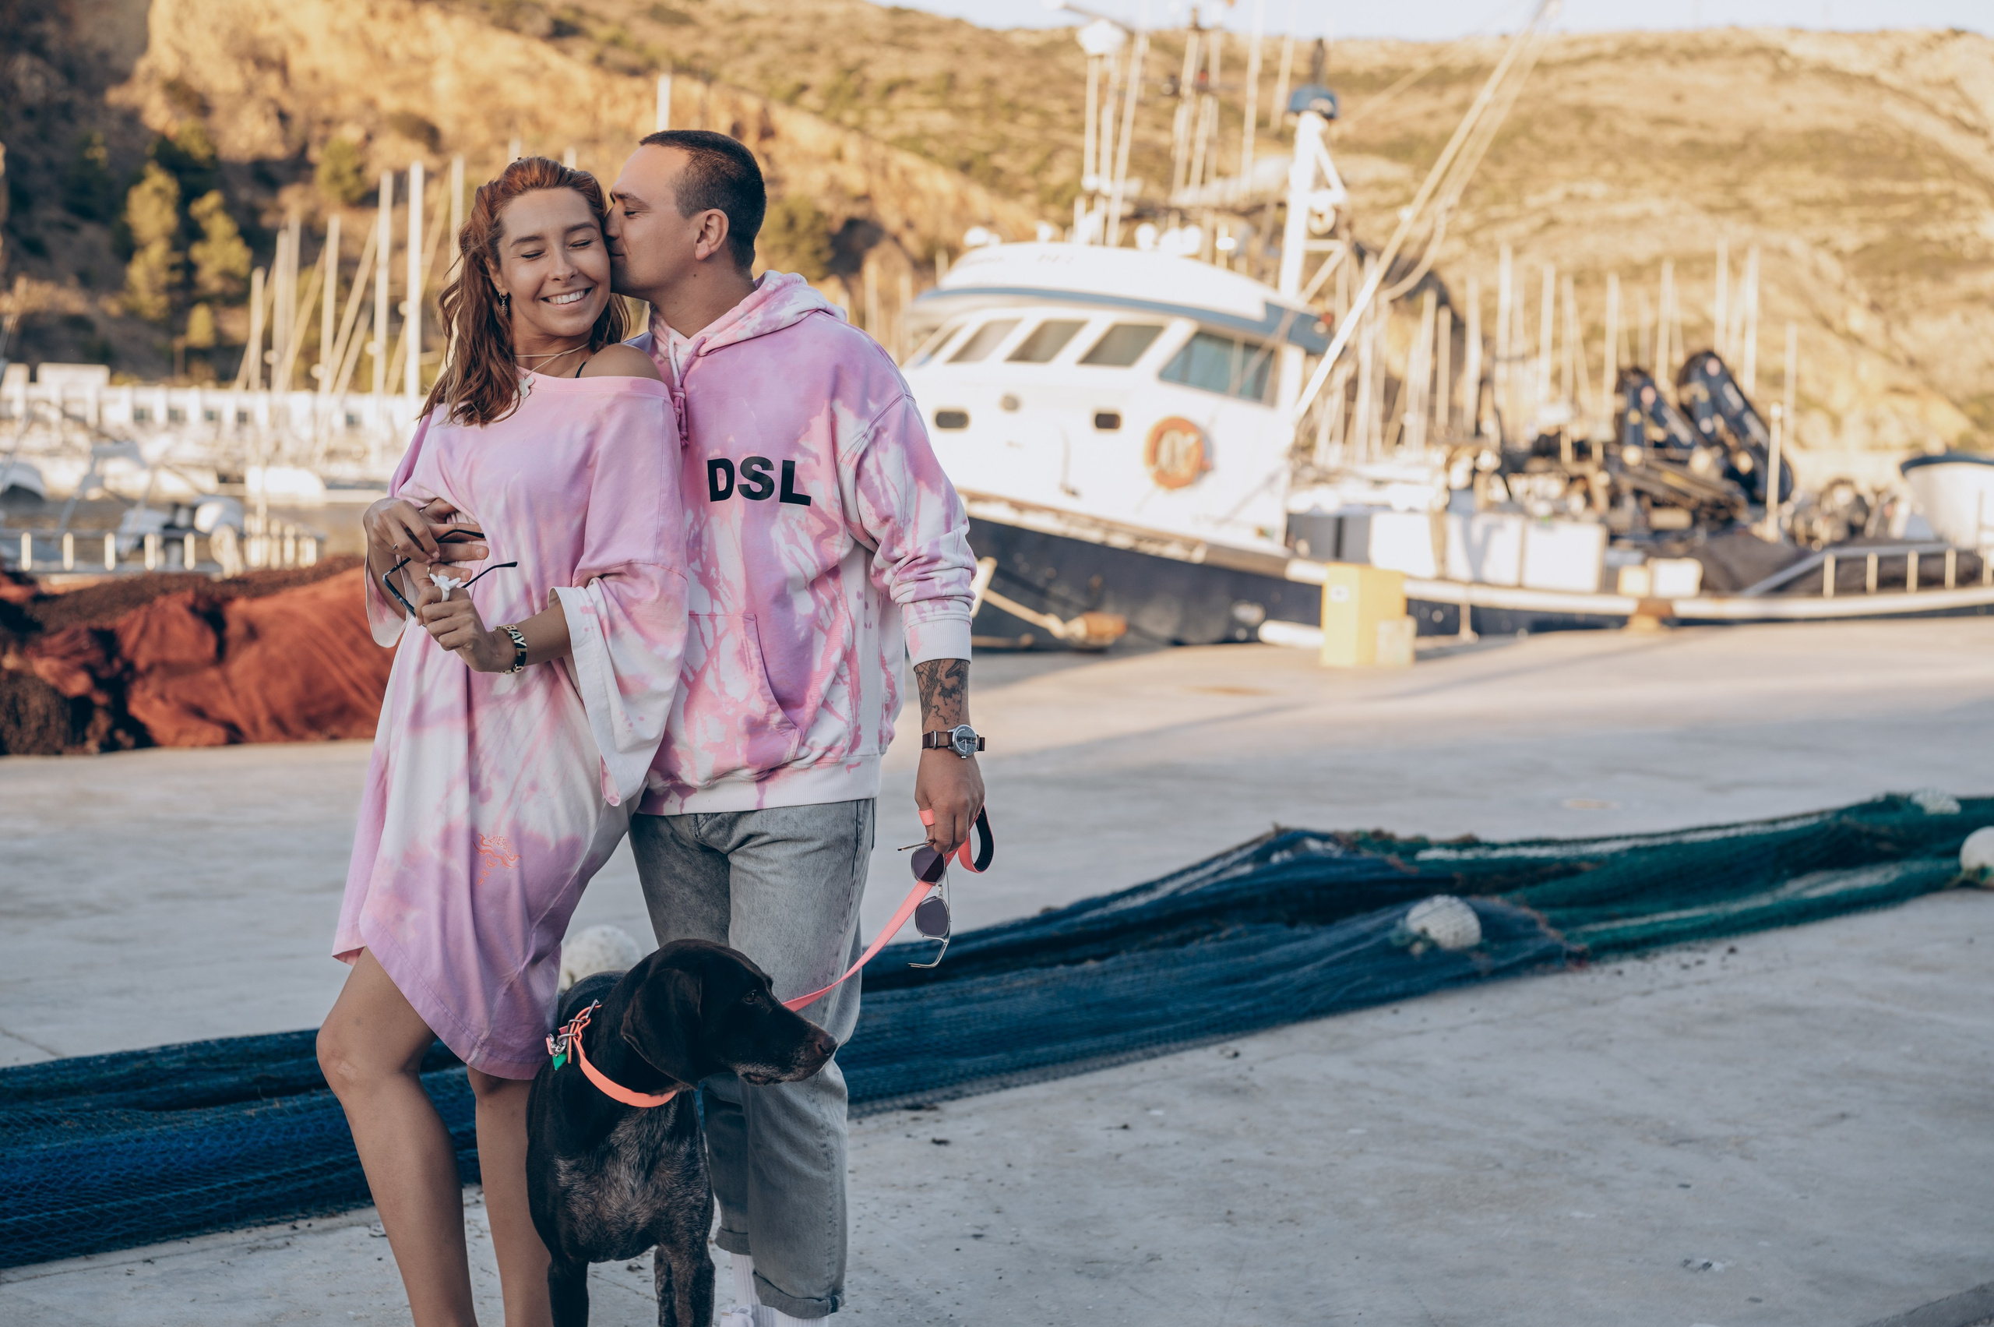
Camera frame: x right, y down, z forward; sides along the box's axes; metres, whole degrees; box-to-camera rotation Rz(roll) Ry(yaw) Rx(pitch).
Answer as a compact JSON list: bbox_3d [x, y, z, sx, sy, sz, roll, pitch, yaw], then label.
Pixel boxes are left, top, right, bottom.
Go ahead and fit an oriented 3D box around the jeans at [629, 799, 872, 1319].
[{"bbox_3d":[-0.334,0.510,3.910,0.410,0.790,0.310,4,5,33],"label":"jeans"}]

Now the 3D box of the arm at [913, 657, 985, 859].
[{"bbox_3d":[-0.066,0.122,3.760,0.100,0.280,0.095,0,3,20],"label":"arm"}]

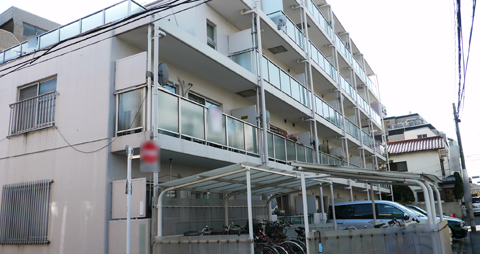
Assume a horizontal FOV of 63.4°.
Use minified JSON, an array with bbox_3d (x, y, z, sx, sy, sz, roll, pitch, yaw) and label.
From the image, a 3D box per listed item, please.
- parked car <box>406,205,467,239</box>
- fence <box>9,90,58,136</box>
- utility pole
[{"bbox_3d":[7.117,4.073,16.133,3.900,1.450,1.660,-10,-15,29],"label":"parked car"},{"bbox_3d":[-5.552,-0.304,10.414,2.100,0.950,0.180,-10,-15,29],"label":"fence"},{"bbox_3d":[12.573,2.157,21.857,0.320,7.250,0.320,-8,-14,29],"label":"utility pole"}]

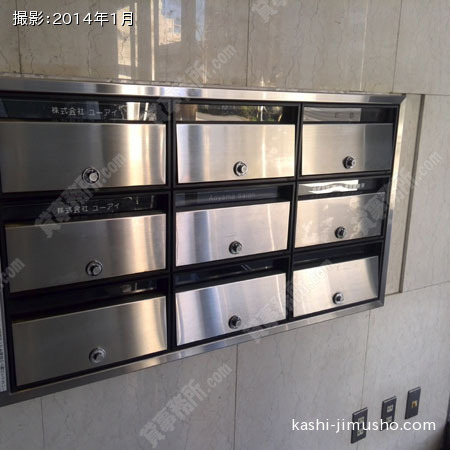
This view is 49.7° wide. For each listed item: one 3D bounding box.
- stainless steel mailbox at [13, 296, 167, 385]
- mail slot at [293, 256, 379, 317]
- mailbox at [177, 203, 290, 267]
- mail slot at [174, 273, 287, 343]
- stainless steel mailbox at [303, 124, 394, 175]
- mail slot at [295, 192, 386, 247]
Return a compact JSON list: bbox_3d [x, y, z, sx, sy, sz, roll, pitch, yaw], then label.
[{"bbox_3d":[-0.309,0.247,1.130,0.345,0.145,0.100,-7,16,-30],"label":"stainless steel mailbox"},{"bbox_3d":[0.337,0.180,1.444,0.336,0.133,0.045,-6,16,-30],"label":"mail slot"},{"bbox_3d":[0.032,0.020,1.214,0.336,0.133,0.045,-6,16,-30],"label":"mailbox"},{"bbox_3d":[0.026,0.215,1.260,0.336,0.133,0.045,-6,16,-30],"label":"mail slot"},{"bbox_3d":[0.331,-0.223,1.393,0.341,0.138,0.100,-7,16,-30],"label":"stainless steel mailbox"},{"bbox_3d":[0.342,-0.015,1.397,0.336,0.133,0.045,-6,16,-30],"label":"mail slot"}]

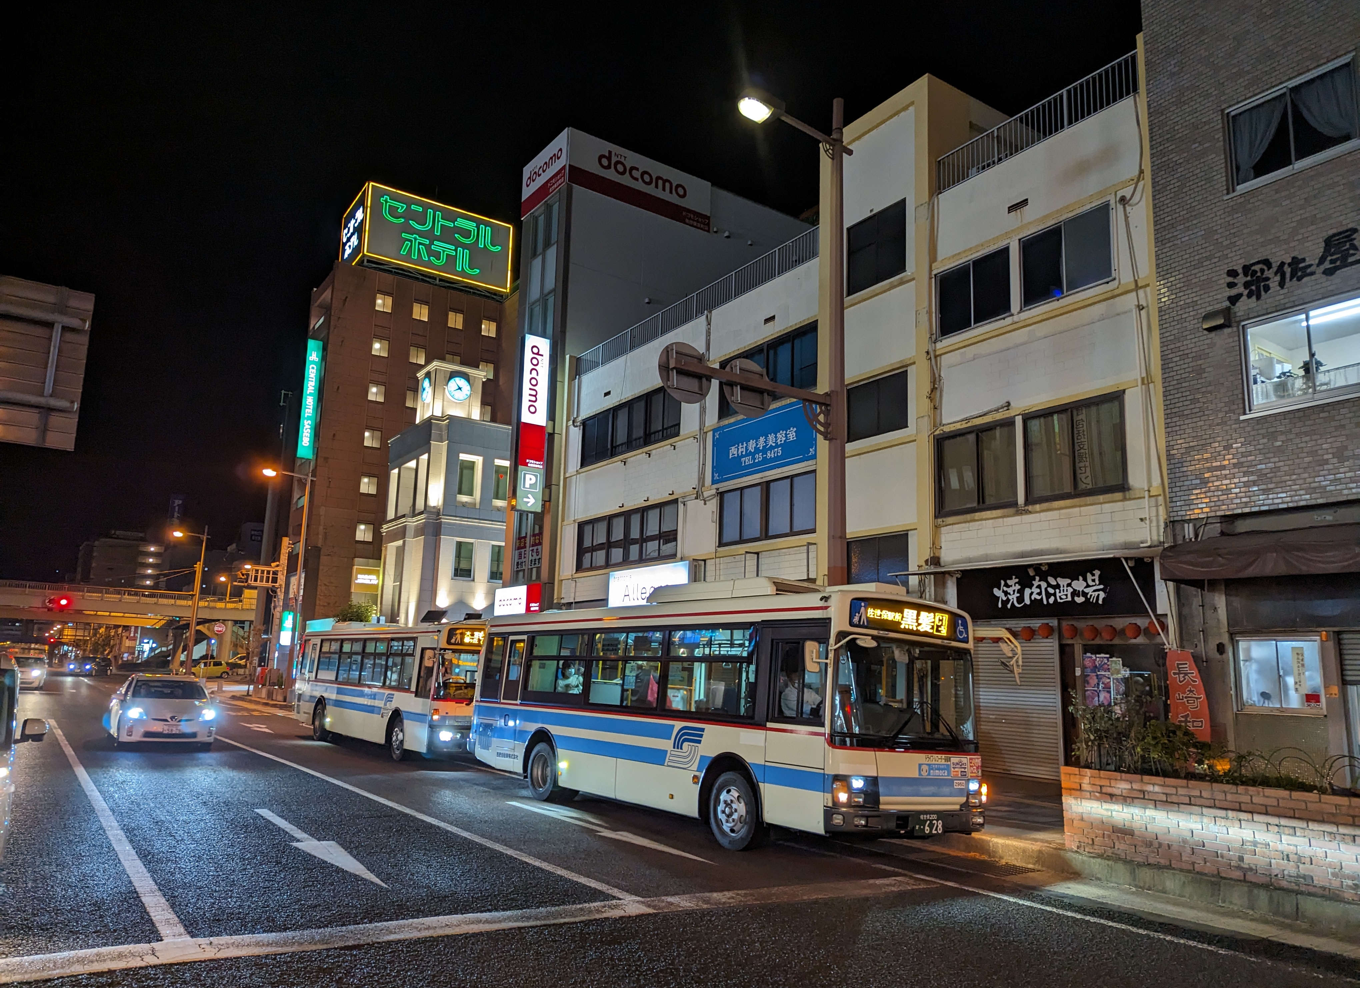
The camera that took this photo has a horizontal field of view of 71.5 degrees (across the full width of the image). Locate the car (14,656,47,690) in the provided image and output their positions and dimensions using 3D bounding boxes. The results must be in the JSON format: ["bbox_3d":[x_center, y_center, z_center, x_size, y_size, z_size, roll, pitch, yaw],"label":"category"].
[{"bbox_3d":[-36.115,9.882,52.237,1.720,1.750,4.400,9,-13,-34],"label":"car"}]

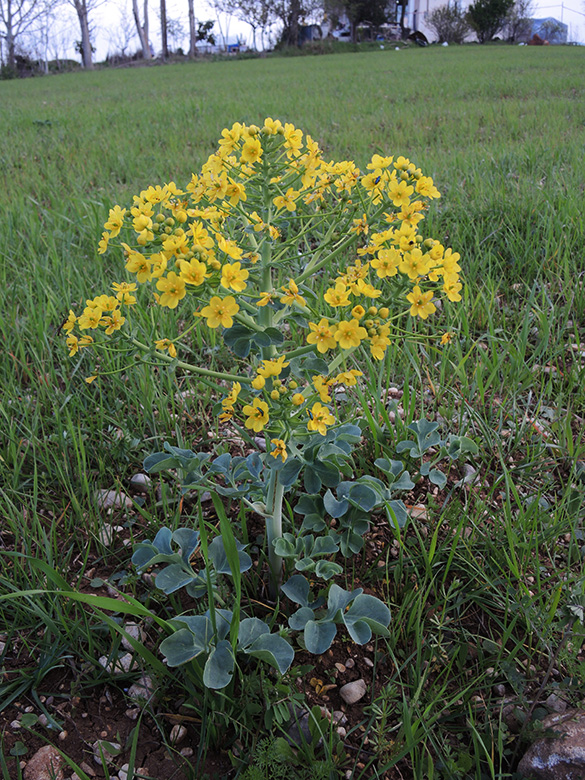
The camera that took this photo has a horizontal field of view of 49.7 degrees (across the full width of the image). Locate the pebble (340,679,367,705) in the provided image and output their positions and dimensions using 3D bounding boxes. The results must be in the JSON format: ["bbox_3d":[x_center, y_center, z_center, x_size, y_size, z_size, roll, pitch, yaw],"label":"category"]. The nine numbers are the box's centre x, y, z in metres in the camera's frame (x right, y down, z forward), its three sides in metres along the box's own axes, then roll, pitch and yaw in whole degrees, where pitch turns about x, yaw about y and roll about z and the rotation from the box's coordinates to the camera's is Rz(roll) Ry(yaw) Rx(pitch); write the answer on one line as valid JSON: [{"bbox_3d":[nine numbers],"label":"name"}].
[{"bbox_3d":[0.054,0.268,0.560,0.024,0.015,0.019,-14,30,-27],"label":"pebble"}]

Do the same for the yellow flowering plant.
[{"bbox_3d":[-0.010,0.006,0.580,0.360,0.465,0.310,0,26,0],"label":"yellow flowering plant"}]

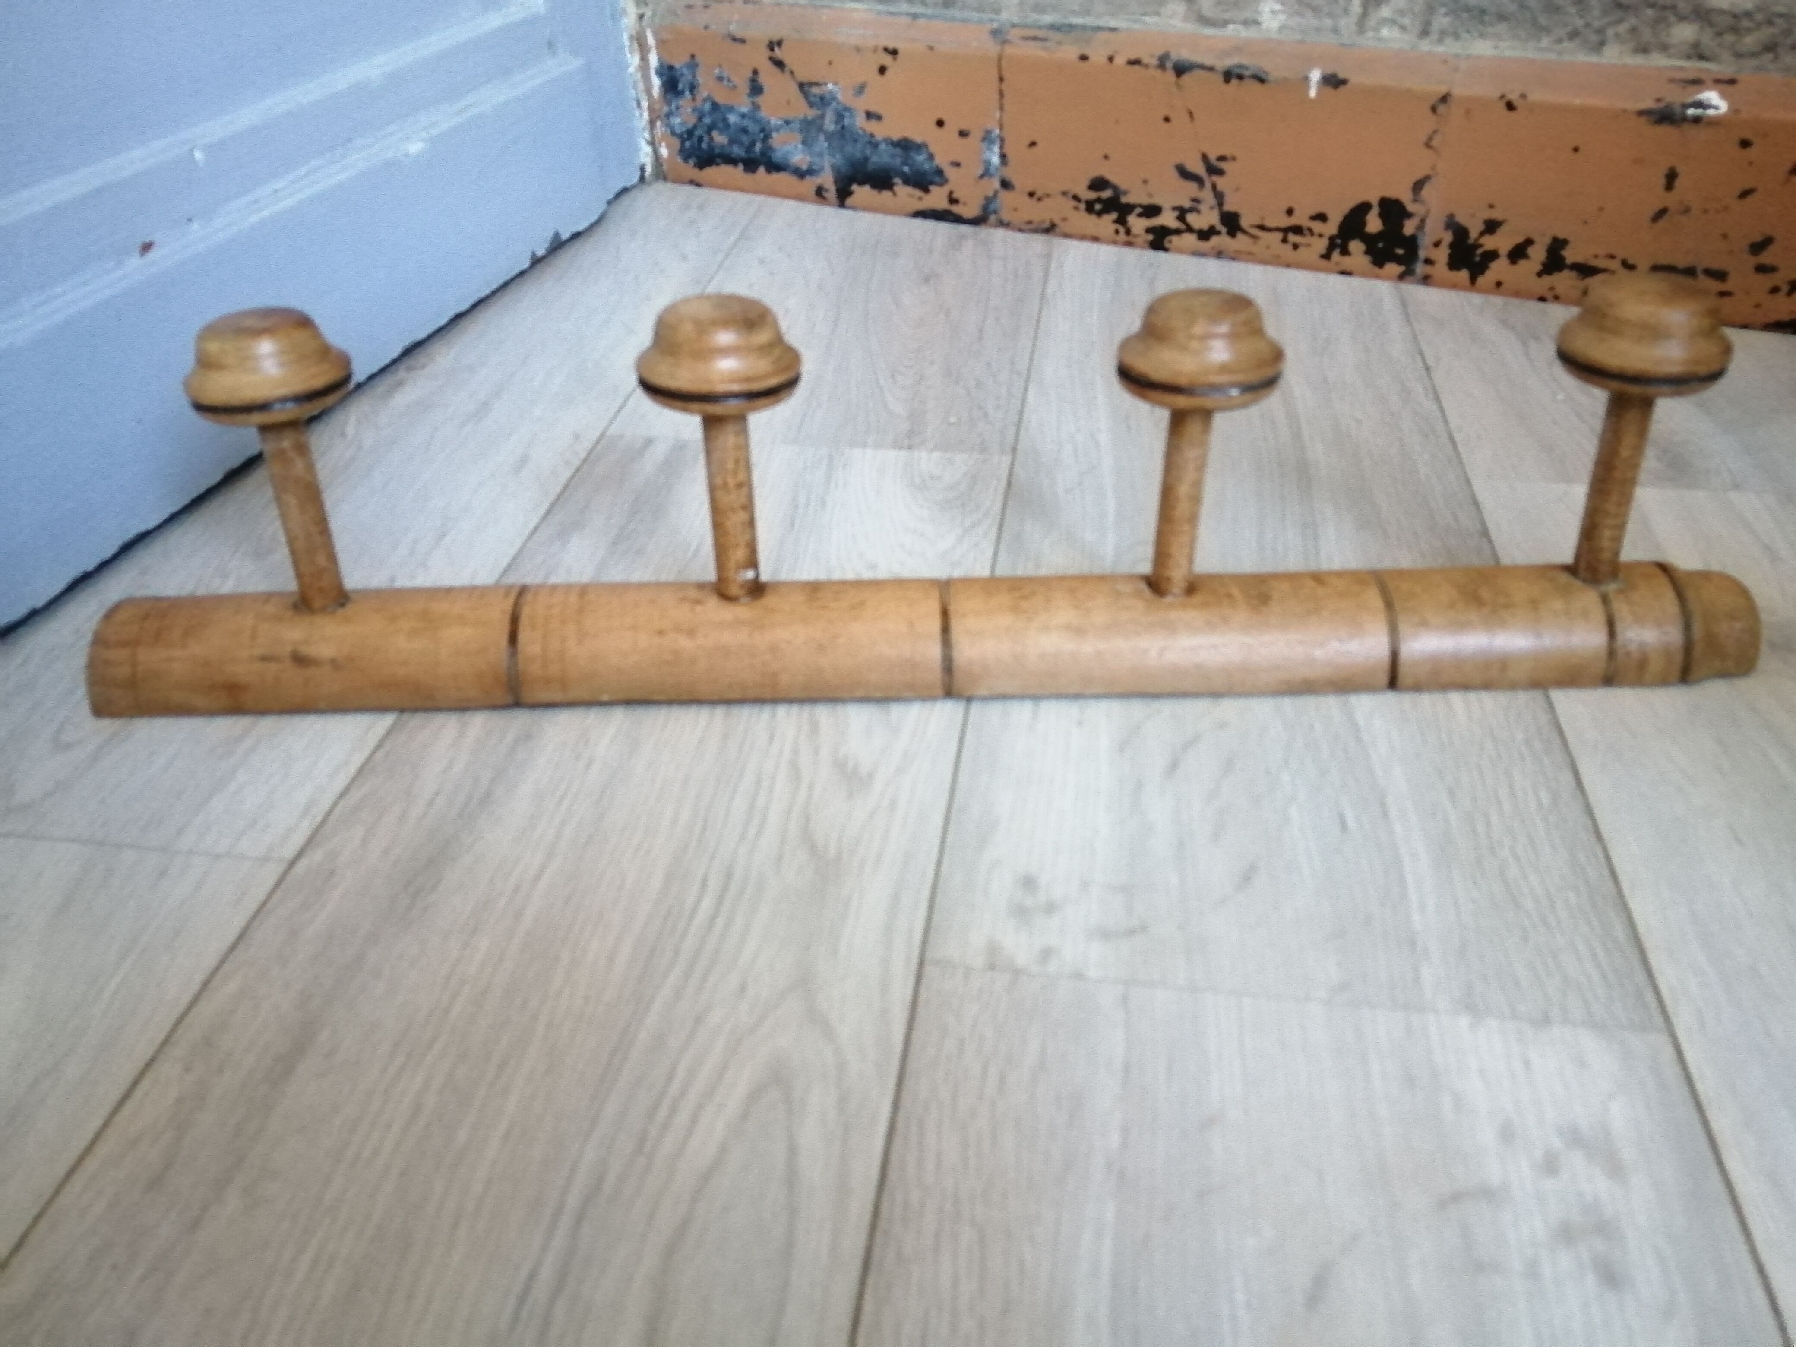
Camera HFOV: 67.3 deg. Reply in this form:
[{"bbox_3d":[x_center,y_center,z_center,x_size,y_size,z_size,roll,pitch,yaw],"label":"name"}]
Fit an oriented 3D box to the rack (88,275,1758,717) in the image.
[{"bbox_3d":[0.005,-0.060,0.439,0.551,0.122,0.068,-1,37,1],"label":"rack"}]

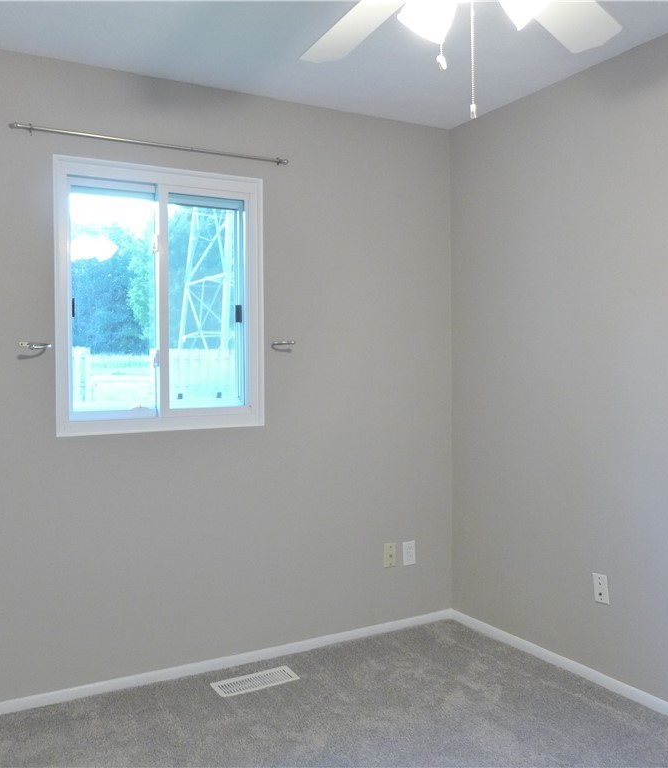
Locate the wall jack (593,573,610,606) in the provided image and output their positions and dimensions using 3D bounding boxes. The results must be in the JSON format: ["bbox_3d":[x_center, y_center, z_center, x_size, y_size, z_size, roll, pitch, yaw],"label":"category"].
[{"bbox_3d":[1.058,0.815,2.821,0.012,0.115,0.071,-1,1,-31],"label":"wall jack"}]

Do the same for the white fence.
[{"bbox_3d":[-3.665,-0.123,15.044,3.548,1.278,0.120,-1,1,-27],"label":"white fence"}]

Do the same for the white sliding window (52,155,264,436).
[{"bbox_3d":[-0.692,-0.343,2.916,0.851,1.069,0.070,-1,1,-27],"label":"white sliding window"}]

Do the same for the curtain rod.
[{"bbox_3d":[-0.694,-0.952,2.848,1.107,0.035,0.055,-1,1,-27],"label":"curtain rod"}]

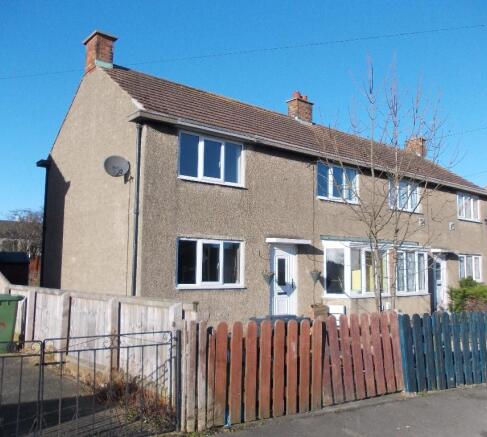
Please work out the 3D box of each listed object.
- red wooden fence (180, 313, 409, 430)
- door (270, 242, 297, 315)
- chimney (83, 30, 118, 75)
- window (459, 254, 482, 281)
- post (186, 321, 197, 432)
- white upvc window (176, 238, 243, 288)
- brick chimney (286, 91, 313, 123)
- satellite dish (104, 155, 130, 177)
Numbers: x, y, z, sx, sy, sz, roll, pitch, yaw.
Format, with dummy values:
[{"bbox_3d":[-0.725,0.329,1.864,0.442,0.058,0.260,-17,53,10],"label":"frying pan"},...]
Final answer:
[{"bbox_3d":[0.816,1.712,5.658,3.350,1.090,0.090,5,-7,-33],"label":"red wooden fence"},{"bbox_3d":[1.107,1.802,13.092,0.940,2.060,0.080,5,-8,-38],"label":"door"},{"bbox_3d":[-4.270,-4.777,13.996,0.640,1.100,0.920,5,-8,-38],"label":"chimney"},{"bbox_3d":[9.531,2.118,19.756,2.000,1.170,0.100,5,-8,-38],"label":"window"},{"bbox_3d":[-0.530,1.599,4.815,0.085,1.110,0.060,5,-8,-38],"label":"post"},{"bbox_3d":[-0.778,1.125,11.583,2.000,1.190,0.100,5,-8,-38],"label":"white upvc window"},{"bbox_3d":[2.314,-4.486,19.198,0.880,1.320,0.700,5,-8,-38],"label":"brick chimney"},{"bbox_3d":[-2.892,-1.189,10.779,0.600,0.520,0.400,4,-7,-26],"label":"satellite dish"}]

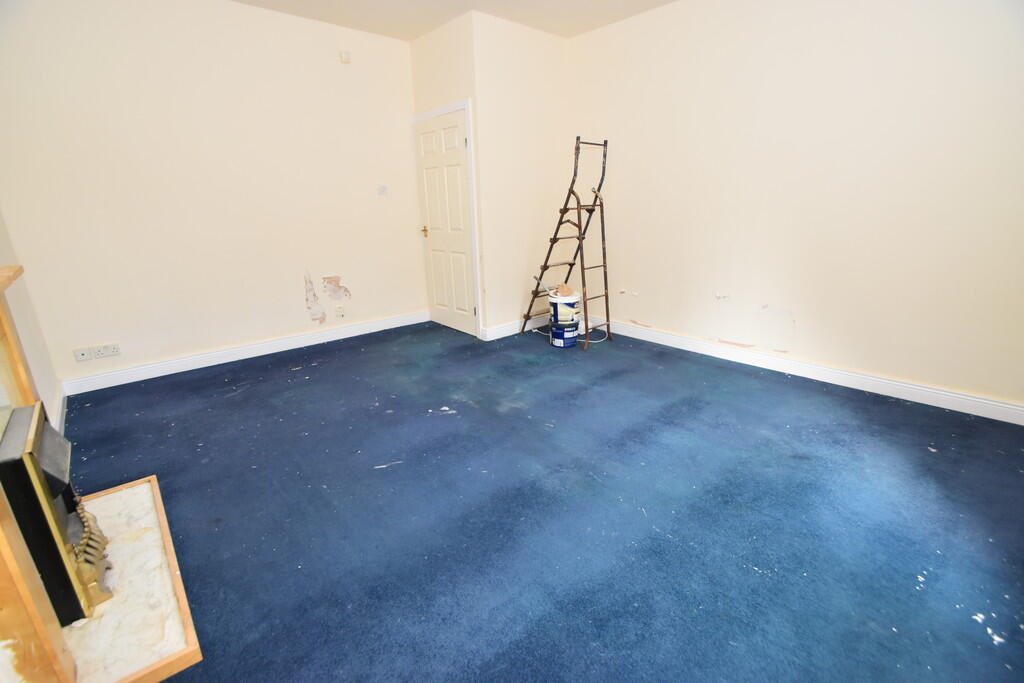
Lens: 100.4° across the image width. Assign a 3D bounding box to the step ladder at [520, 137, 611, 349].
[{"bbox_3d":[0.519,-0.892,3.976,0.446,1.753,0.832,-17,24,-40],"label":"step ladder"}]

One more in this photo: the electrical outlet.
[{"bbox_3d":[-2.983,0.072,3.144,0.146,0.086,0.015,-16,23,-39],"label":"electrical outlet"}]

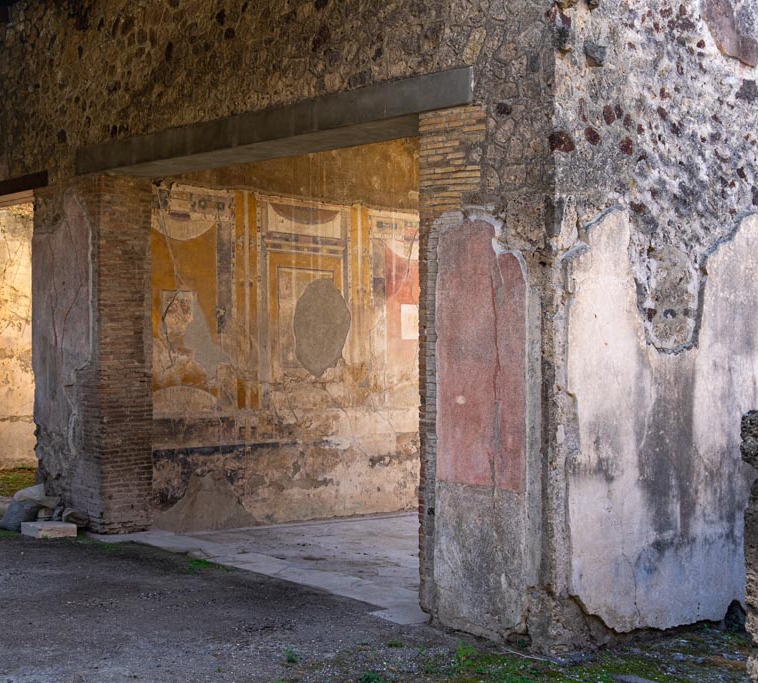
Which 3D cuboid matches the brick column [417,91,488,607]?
[{"bbox_3d":[0.551,0.138,5.895,0.460,2.789,0.466,1,1,44],"label":"brick column"}]

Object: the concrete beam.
[{"bbox_3d":[-0.787,-1.396,7.171,4.023,0.200,0.486,1,1,44],"label":"concrete beam"}]

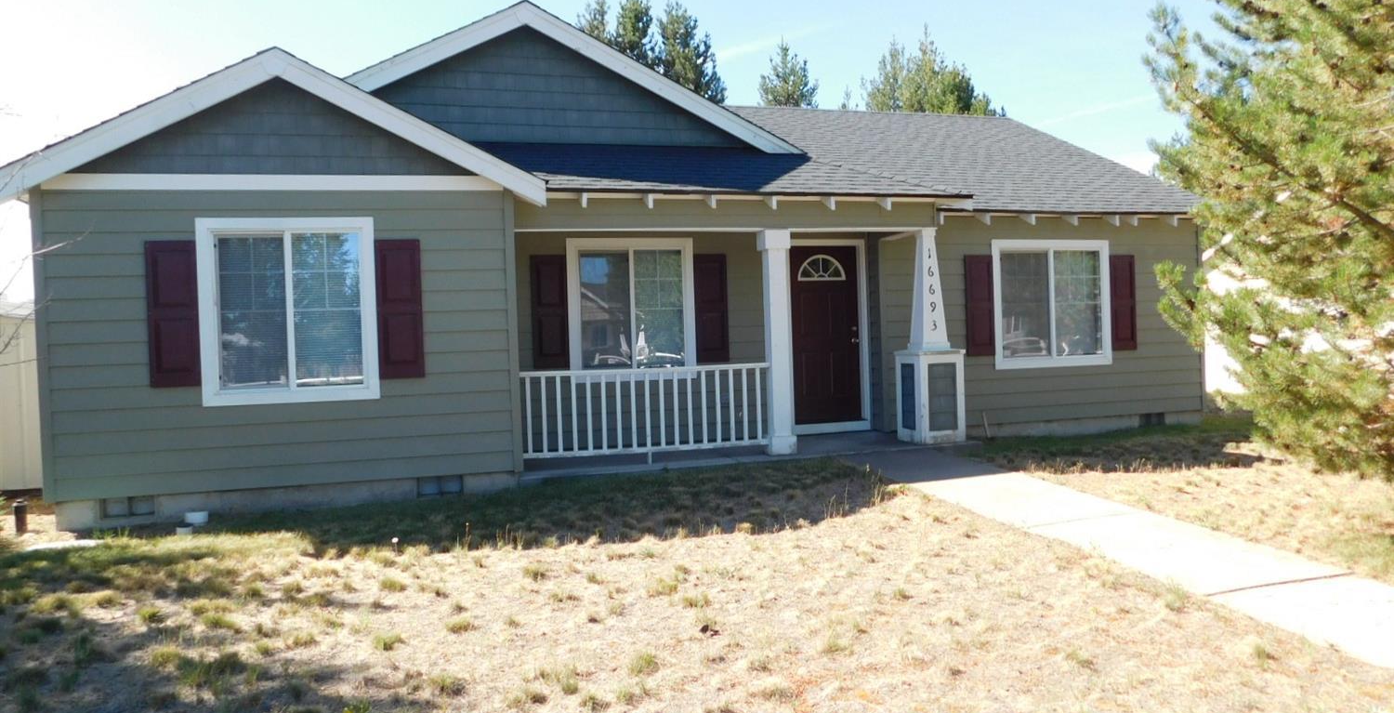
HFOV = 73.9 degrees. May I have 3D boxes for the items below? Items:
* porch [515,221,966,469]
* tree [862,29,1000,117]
[{"bbox_3d":[0.383,-0.130,9.474,4.440,2.240,1.600,-2,1,-15],"label":"porch"},{"bbox_3d":[7.848,-5.188,30.599,4.800,11.257,4.800,-2,1,-15],"label":"tree"}]

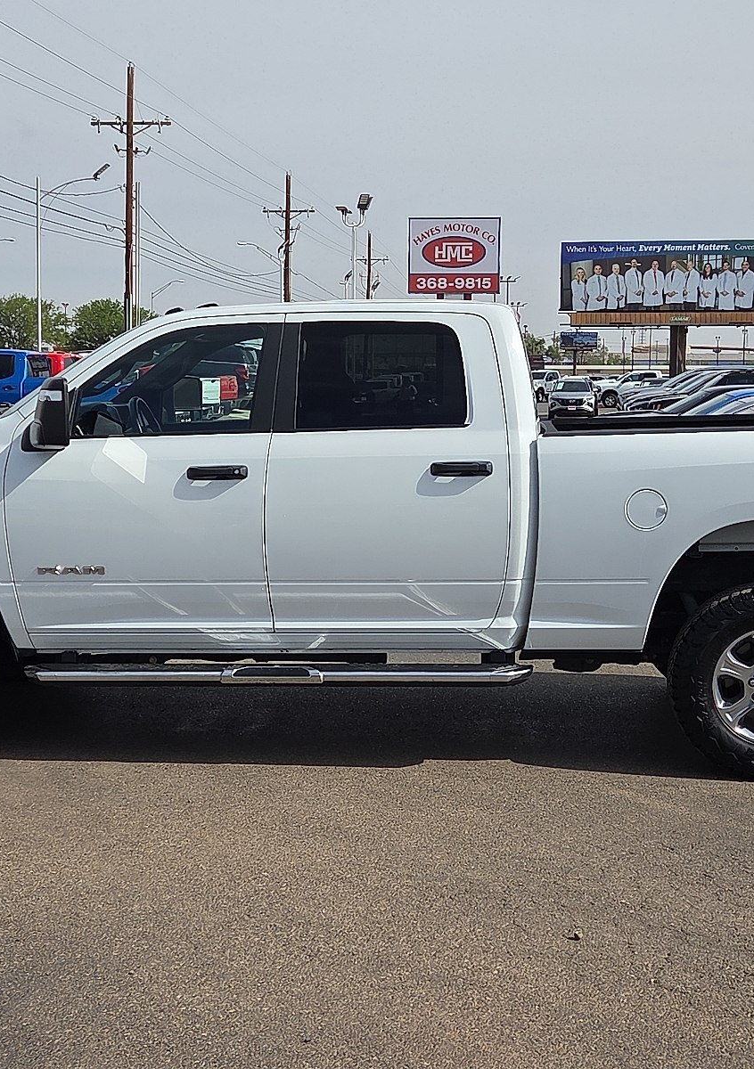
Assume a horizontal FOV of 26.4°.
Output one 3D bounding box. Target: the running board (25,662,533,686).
[{"bbox_3d":[-0.429,0.589,6.863,2.220,0.095,0.200,0,6,5],"label":"running board"}]

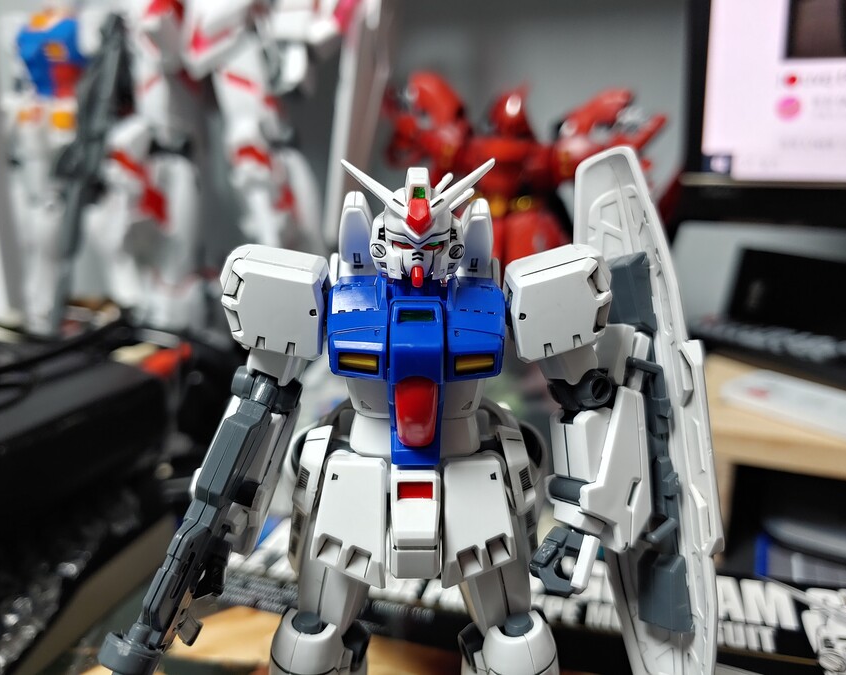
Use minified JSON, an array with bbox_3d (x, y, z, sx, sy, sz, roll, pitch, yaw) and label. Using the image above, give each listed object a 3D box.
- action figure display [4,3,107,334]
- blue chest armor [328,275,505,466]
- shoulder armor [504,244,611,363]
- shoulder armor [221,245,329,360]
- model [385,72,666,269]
[{"bbox_3d":[-0.182,-0.090,0.313,0.062,0.175,0.043,6,16,17],"label":"action figure display"},{"bbox_3d":[-0.002,0.007,0.155,0.040,0.041,0.028,1,15,0],"label":"blue chest armor"},{"bbox_3d":[0.031,-0.008,0.151,0.021,0.022,0.026,-8,15,2],"label":"shoulder armor"},{"bbox_3d":[-0.033,-0.009,0.151,0.021,0.022,0.026,10,15,-2],"label":"shoulder armor"},{"bbox_3d":[0.074,-0.082,0.495,0.190,0.215,0.120,2,15,6],"label":"model"}]

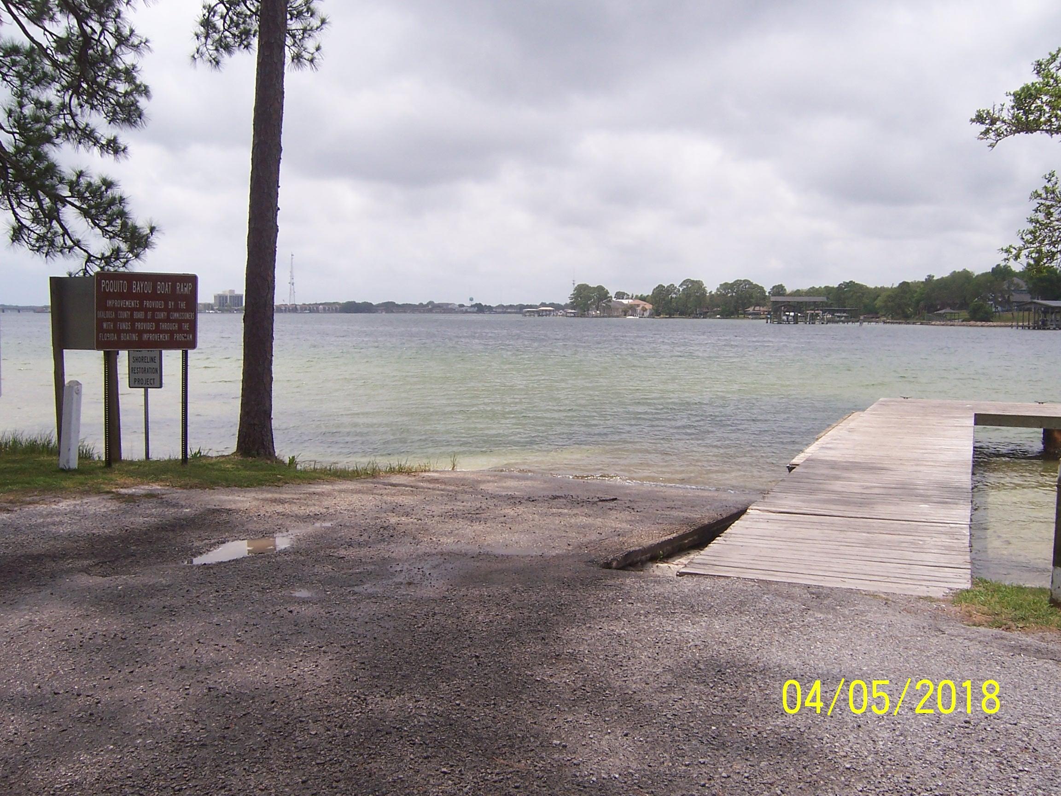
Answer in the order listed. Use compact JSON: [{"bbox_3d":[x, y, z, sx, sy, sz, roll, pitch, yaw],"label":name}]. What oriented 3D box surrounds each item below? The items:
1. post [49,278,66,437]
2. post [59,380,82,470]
[{"bbox_3d":[-5.878,-0.368,12.649,0.110,2.250,0.110,-1,5,0],"label":"post"},{"bbox_3d":[-5.254,0.311,11.576,0.134,1.000,0.134,5,3,15],"label":"post"}]

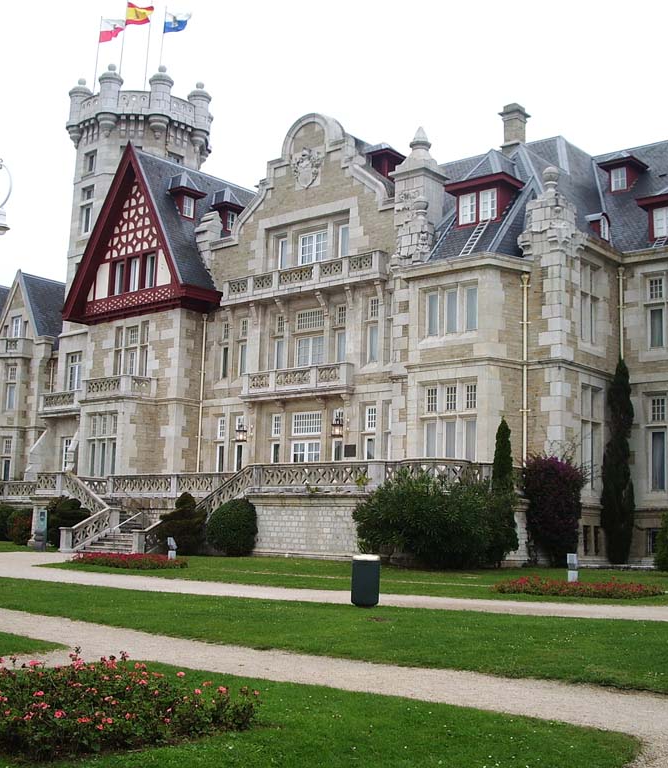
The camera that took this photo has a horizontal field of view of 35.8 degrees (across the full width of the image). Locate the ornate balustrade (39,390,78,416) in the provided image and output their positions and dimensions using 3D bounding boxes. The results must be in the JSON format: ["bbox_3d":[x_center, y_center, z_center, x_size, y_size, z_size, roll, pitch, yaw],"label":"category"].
[{"bbox_3d":[-14.235,1.075,55.135,3.750,1.270,0.750,-5,-11,40],"label":"ornate balustrade"}]

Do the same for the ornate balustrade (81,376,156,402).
[{"bbox_3d":[-11.565,0.409,55.532,4.100,1.280,1.550,-5,-11,40],"label":"ornate balustrade"}]

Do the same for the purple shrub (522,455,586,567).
[{"bbox_3d":[7.283,4.178,34.200,2.050,3.700,1.950,-5,-11,40],"label":"purple shrub"}]

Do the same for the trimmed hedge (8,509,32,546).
[{"bbox_3d":[-15.478,7.071,51.200,1.350,1.850,1.300,-5,-11,40],"label":"trimmed hedge"}]

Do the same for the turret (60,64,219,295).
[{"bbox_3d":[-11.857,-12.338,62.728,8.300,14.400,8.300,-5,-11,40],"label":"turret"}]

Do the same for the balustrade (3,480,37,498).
[{"bbox_3d":[-18.529,6.263,61.000,3.300,1.050,0.350,-5,-11,40],"label":"balustrade"}]

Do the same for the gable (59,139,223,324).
[{"bbox_3d":[-9.510,-7.486,51.320,9.110,8.700,2.200,-5,-11,40],"label":"gable"}]

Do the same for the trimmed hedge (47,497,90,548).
[{"bbox_3d":[-11.742,6.149,45.965,2.000,2.350,2.000,-5,-11,40],"label":"trimmed hedge"}]

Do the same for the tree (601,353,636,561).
[{"bbox_3d":[10.049,2.712,36.700,1.200,7.300,1.200,-5,-11,40],"label":"tree"}]

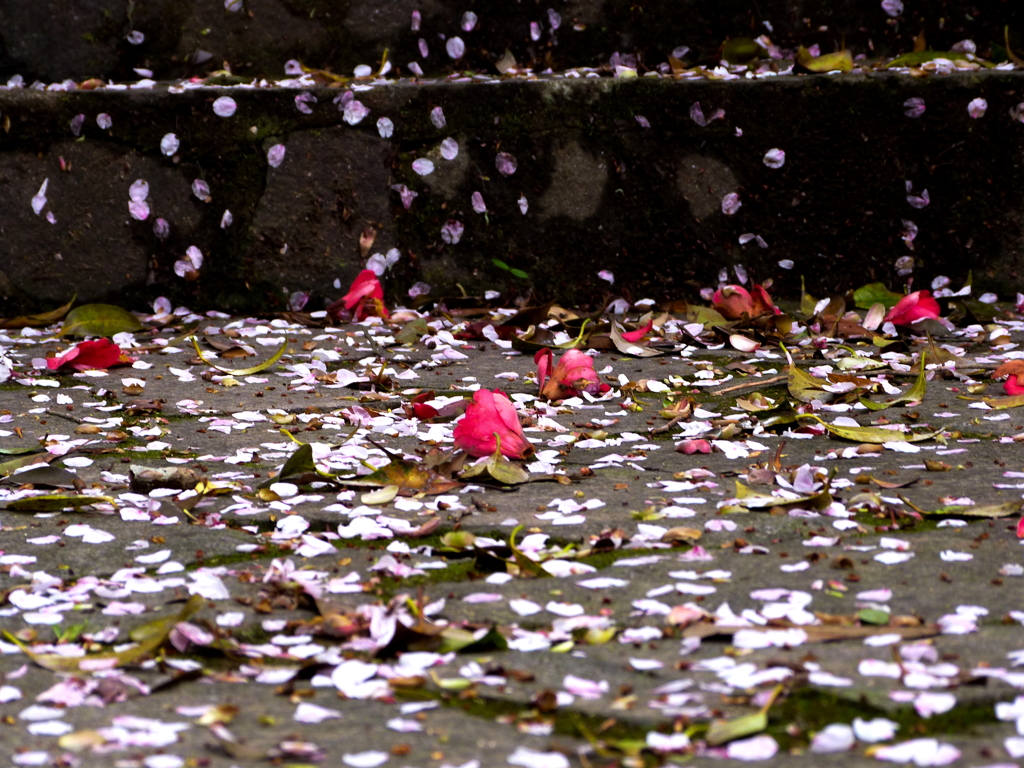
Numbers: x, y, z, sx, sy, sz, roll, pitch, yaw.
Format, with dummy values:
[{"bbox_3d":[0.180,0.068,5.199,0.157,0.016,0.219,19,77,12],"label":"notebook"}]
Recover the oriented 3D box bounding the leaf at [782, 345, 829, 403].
[{"bbox_3d":[0.187,-0.007,2.891,0.032,0.034,0.030,0,6,0],"label":"leaf"}]

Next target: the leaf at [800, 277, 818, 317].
[{"bbox_3d":[0.192,-0.056,2.950,0.013,0.026,0.014,0,7,0],"label":"leaf"}]

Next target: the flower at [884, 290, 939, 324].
[{"bbox_3d":[0.264,-0.050,3.020,0.038,0.025,0.037,-2,7,-18],"label":"flower"}]

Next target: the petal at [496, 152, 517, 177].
[{"bbox_3d":[-0.004,-0.169,3.537,0.015,0.018,0.004,0,6,0],"label":"petal"}]

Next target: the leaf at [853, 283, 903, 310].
[{"bbox_3d":[0.285,-0.068,3.533,0.044,0.020,0.022,0,6,0],"label":"leaf"}]

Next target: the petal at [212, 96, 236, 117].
[{"bbox_3d":[-0.222,-0.214,3.532,0.018,0.015,0.004,0,6,0],"label":"petal"}]

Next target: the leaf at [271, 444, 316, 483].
[{"bbox_3d":[-0.108,0.039,2.270,0.023,0.019,0.022,0,7,0],"label":"leaf"}]

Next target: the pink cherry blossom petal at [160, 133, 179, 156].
[{"bbox_3d":[-0.230,-0.161,3.080,0.012,0.016,0.004,0,7,0],"label":"pink cherry blossom petal"}]

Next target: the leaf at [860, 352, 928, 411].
[{"bbox_3d":[0.237,-0.002,2.845,0.042,0.033,0.030,0,6,0],"label":"leaf"}]

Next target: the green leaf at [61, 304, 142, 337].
[{"bbox_3d":[-0.298,-0.046,3.336,0.057,0.021,0.025,0,6,0],"label":"green leaf"}]

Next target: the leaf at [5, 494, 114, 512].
[{"bbox_3d":[-0.212,0.056,2.150,0.051,0.007,0.018,0,7,0],"label":"leaf"}]

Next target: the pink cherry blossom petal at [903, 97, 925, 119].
[{"bbox_3d":[0.273,-0.187,3.100,0.015,0.014,0.004,0,7,0],"label":"pink cherry blossom petal"}]

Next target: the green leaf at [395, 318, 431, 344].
[{"bbox_3d":[-0.062,-0.033,2.870,0.023,0.015,0.022,0,7,0],"label":"green leaf"}]

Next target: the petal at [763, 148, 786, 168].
[{"bbox_3d":[0.177,-0.152,3.090,0.015,0.014,0.004,0,7,0],"label":"petal"}]

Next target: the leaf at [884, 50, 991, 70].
[{"bbox_3d":[0.291,-0.222,3.130,0.073,0.011,0.024,0,7,0],"label":"leaf"}]

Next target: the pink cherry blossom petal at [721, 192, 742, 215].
[{"bbox_3d":[0.148,-0.121,3.080,0.014,0.015,0.004,0,7,0],"label":"pink cherry blossom petal"}]

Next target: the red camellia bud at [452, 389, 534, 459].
[{"bbox_3d":[-0.009,0.020,2.350,0.041,0.036,0.042,-6,9,-40],"label":"red camellia bud"}]

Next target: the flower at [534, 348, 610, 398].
[{"bbox_3d":[0.034,-0.005,2.550,0.042,0.026,0.036,0,7,6],"label":"flower"}]

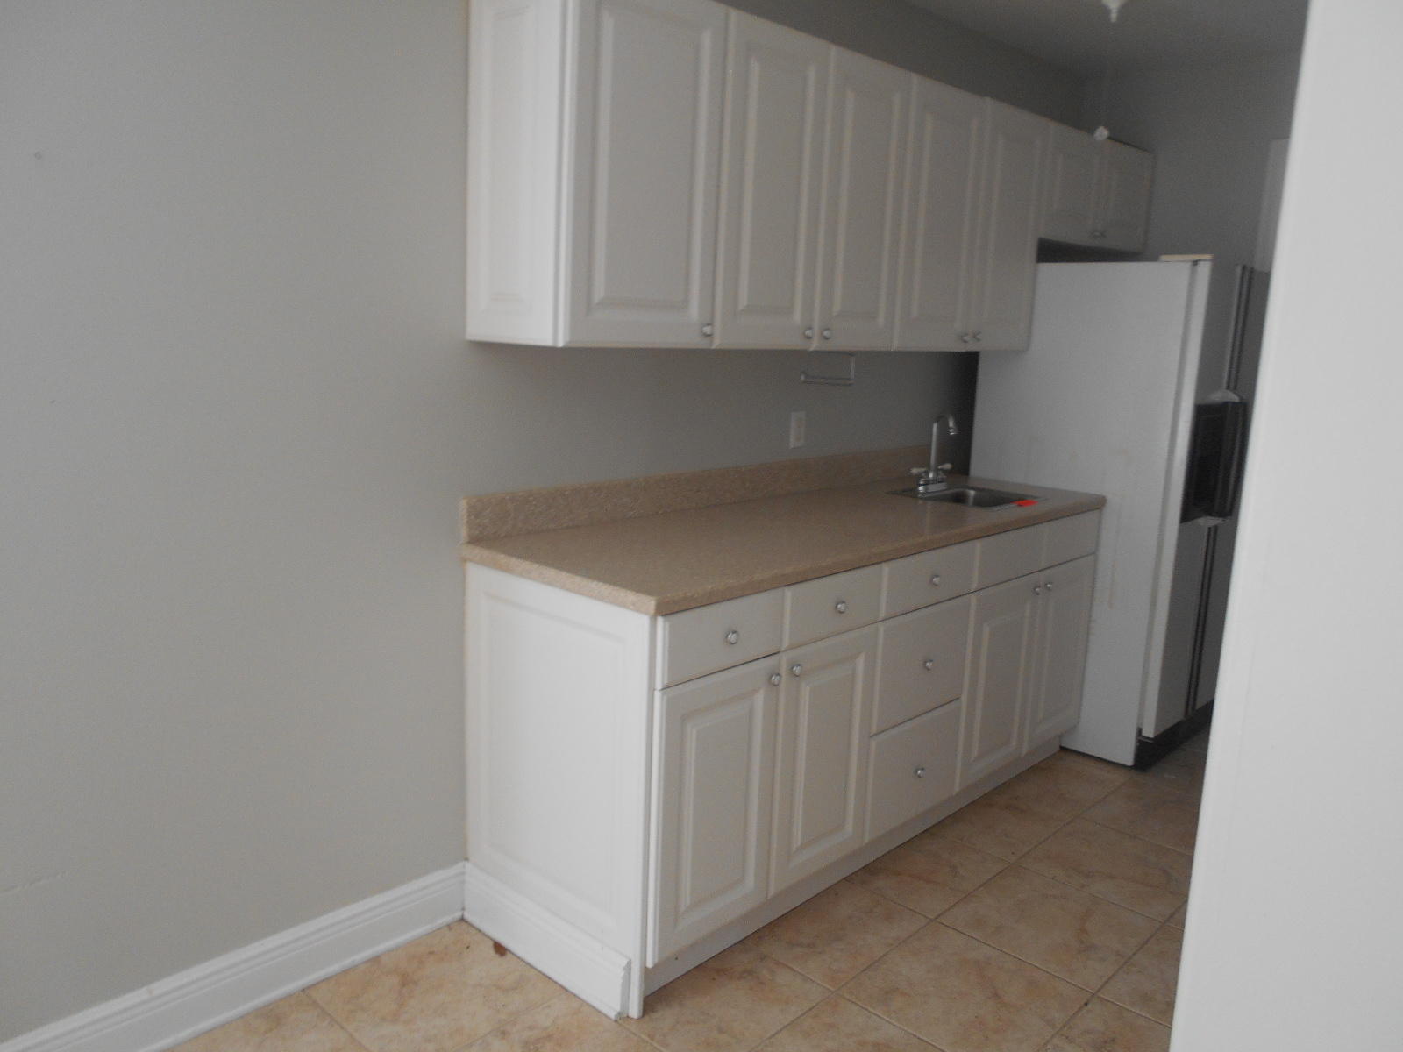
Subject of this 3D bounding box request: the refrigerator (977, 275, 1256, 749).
[{"bbox_3d":[1.517,-0.084,3.820,0.760,1.641,0.833,12,14,42],"label":"refrigerator"}]

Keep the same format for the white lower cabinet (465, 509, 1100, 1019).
[{"bbox_3d":[0.367,0.433,2.982,0.648,0.858,2.017,12,14,42],"label":"white lower cabinet"}]

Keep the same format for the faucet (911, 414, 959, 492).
[{"bbox_3d":[0.771,-0.230,3.371,0.118,0.253,0.206,12,14,42],"label":"faucet"}]

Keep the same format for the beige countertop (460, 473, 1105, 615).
[{"bbox_3d":[0.386,-0.009,2.914,0.632,0.038,2.038,12,14,42],"label":"beige countertop"}]

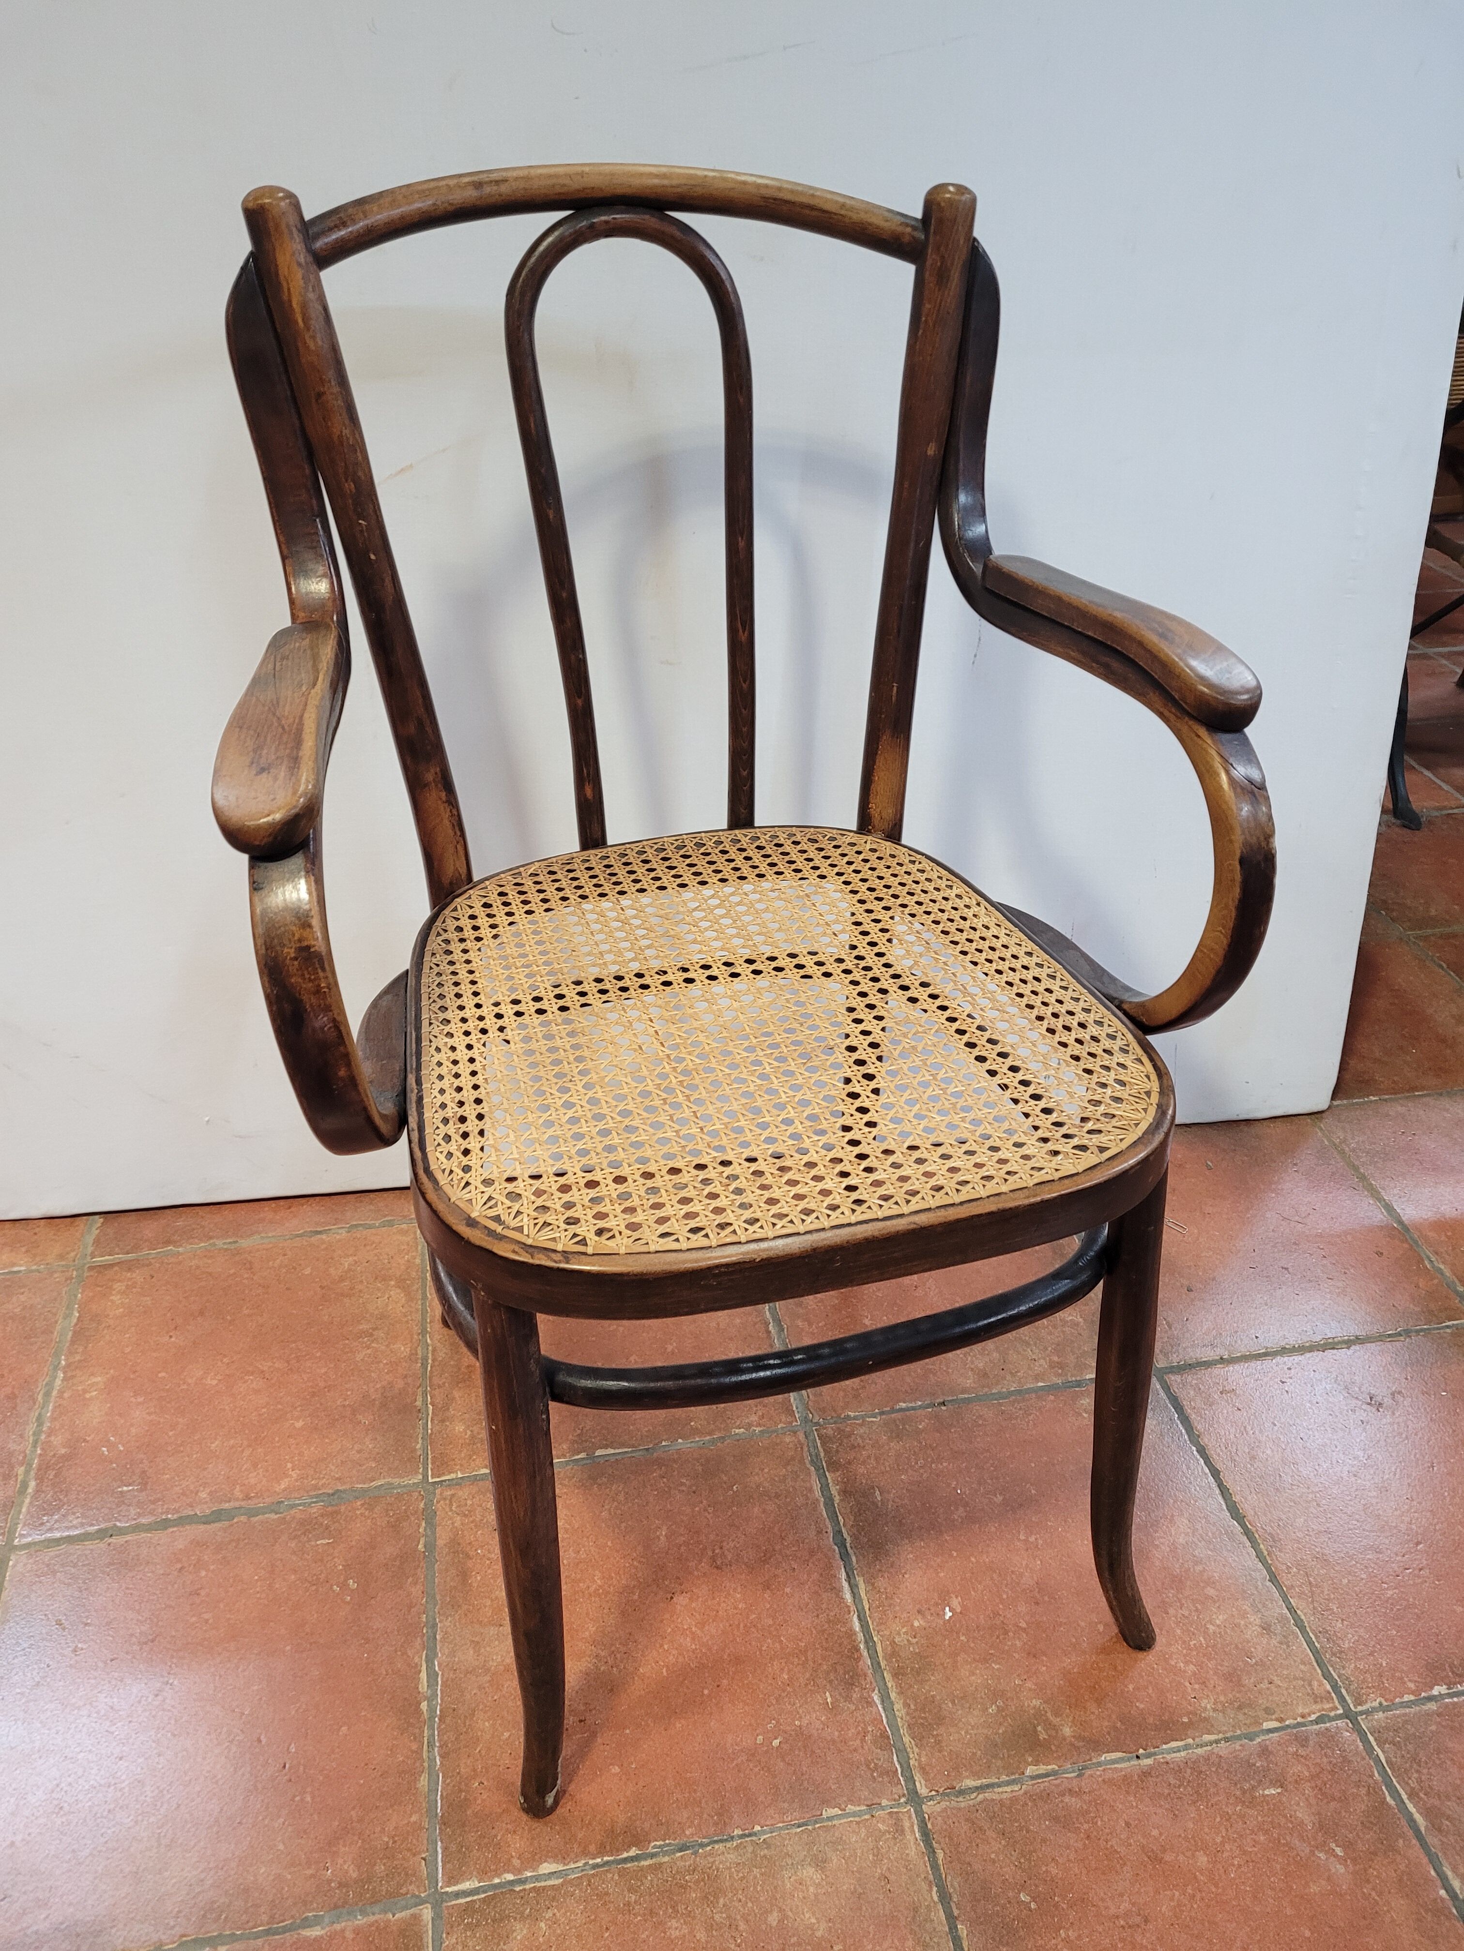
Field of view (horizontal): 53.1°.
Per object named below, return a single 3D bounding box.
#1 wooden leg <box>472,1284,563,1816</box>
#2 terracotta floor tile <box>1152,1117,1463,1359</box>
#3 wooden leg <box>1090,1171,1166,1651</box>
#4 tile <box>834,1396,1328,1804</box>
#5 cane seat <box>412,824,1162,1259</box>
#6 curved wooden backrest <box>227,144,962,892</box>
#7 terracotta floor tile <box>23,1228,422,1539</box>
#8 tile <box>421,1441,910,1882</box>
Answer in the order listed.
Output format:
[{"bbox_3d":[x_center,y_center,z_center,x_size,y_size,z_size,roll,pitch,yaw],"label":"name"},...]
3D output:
[{"bbox_3d":[-0.123,0.359,0.899,0.052,0.388,0.113,-9,34,-13],"label":"wooden leg"},{"bbox_3d":[0.494,0.249,1.431,0.306,0.010,0.306,-6,34,-9],"label":"terracotta floor tile"},{"bbox_3d":[0.269,0.299,0.992,0.052,0.388,0.113,-9,34,-13],"label":"wooden leg"},{"bbox_3d":[0.246,0.450,1.125,0.306,0.010,0.306,-6,34,-9],"label":"tile"},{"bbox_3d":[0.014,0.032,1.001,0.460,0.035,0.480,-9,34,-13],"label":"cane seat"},{"bbox_3d":[-0.068,-0.332,1.097,0.507,0.492,0.109,-9,24,-13],"label":"curved wooden backrest"},{"bbox_3d":[-0.428,0.344,1.282,0.306,0.010,0.306,-6,34,-9],"label":"terracotta floor tile"},{"bbox_3d":[-0.062,0.482,1.075,0.306,0.010,0.306,-6,34,-9],"label":"tile"}]

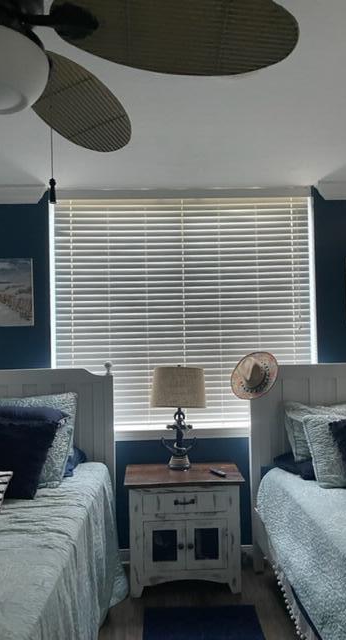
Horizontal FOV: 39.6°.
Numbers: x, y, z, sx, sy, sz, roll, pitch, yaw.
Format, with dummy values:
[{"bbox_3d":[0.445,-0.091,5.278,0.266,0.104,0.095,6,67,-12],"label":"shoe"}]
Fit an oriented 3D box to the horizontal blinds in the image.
[{"bbox_3d":[0.078,-0.043,3.176,1.728,1.526,0.090,-1,-1,-2],"label":"horizontal blinds"}]

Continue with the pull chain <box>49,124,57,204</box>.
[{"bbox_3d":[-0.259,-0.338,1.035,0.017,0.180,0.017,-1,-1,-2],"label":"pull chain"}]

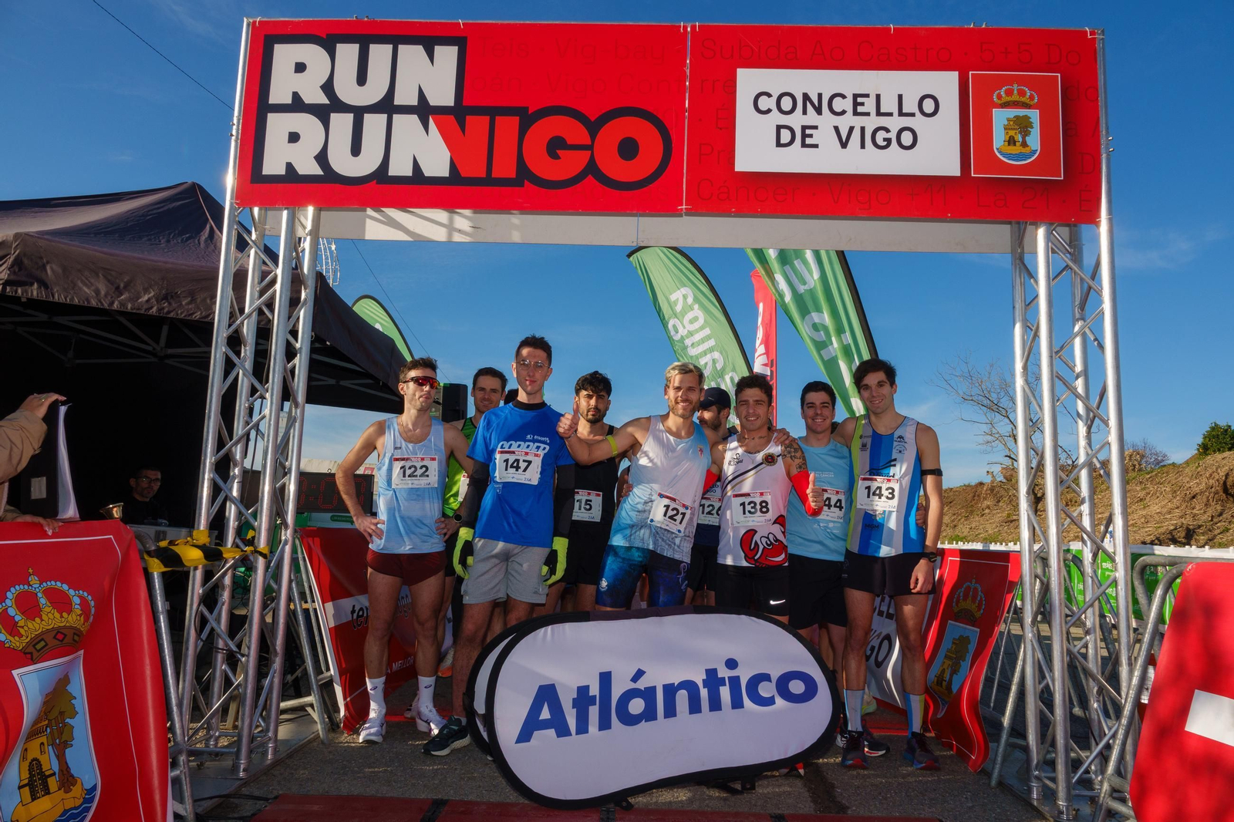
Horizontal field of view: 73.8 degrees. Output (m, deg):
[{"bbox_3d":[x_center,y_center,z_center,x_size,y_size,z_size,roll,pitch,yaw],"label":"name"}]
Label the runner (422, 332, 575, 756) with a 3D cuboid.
[{"bbox_3d":[-0.516,0.563,3.777,0.620,1.867,0.400,2,-7,0],"label":"runner"}]

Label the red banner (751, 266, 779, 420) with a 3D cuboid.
[{"bbox_3d":[1.561,-0.026,8.675,0.420,3.000,0.200,1,-7,5],"label":"red banner"}]

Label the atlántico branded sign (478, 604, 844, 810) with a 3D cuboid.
[{"bbox_3d":[0.179,1.146,3.468,1.550,0.670,0.580,5,-8,-24],"label":"atlántico branded sign"}]

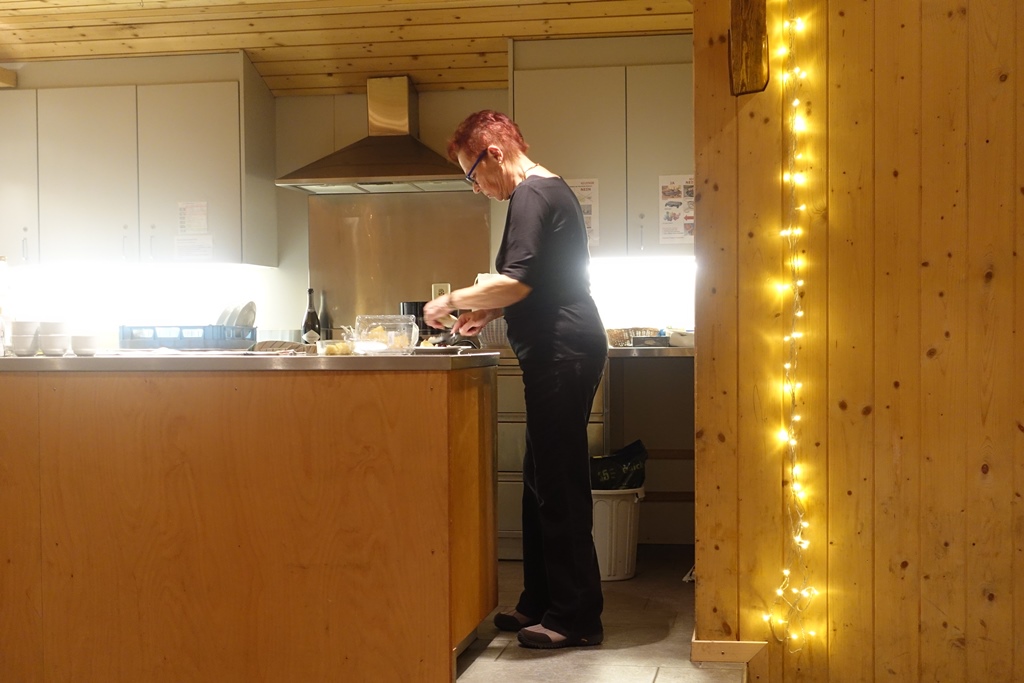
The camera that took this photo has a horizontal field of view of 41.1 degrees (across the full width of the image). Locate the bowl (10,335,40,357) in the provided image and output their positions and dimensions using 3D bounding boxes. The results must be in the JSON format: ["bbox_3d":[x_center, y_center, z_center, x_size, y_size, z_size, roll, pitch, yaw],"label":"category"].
[{"bbox_3d":[-1.536,0.016,4.312,0.090,0.066,0.090,0,0,0],"label":"bowl"}]

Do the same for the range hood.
[{"bbox_3d":[-0.589,-0.969,6.337,0.896,0.517,0.478,0,0,10],"label":"range hood"}]

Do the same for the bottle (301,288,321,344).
[{"bbox_3d":[-0.962,-0.113,6.550,0.087,0.282,0.087,0,0,10],"label":"bottle"}]

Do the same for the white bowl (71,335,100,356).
[{"bbox_3d":[-1.336,0.016,4.276,0.090,0.066,0.090,0,0,0],"label":"white bowl"}]

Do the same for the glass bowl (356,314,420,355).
[{"bbox_3d":[-0.381,-0.019,4.133,0.172,0.122,0.150,0,0,10],"label":"glass bowl"}]

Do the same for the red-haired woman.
[{"bbox_3d":[0.017,0.100,4.433,0.590,1.700,0.490,0,0,10],"label":"red-haired woman"}]

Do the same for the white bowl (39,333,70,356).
[{"bbox_3d":[-1.440,0.016,4.295,0.090,0.066,0.090,0,0,0],"label":"white bowl"}]

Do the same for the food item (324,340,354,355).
[{"bbox_3d":[-0.518,0.016,4.088,0.085,0.042,0.075,0,0,10],"label":"food item"}]

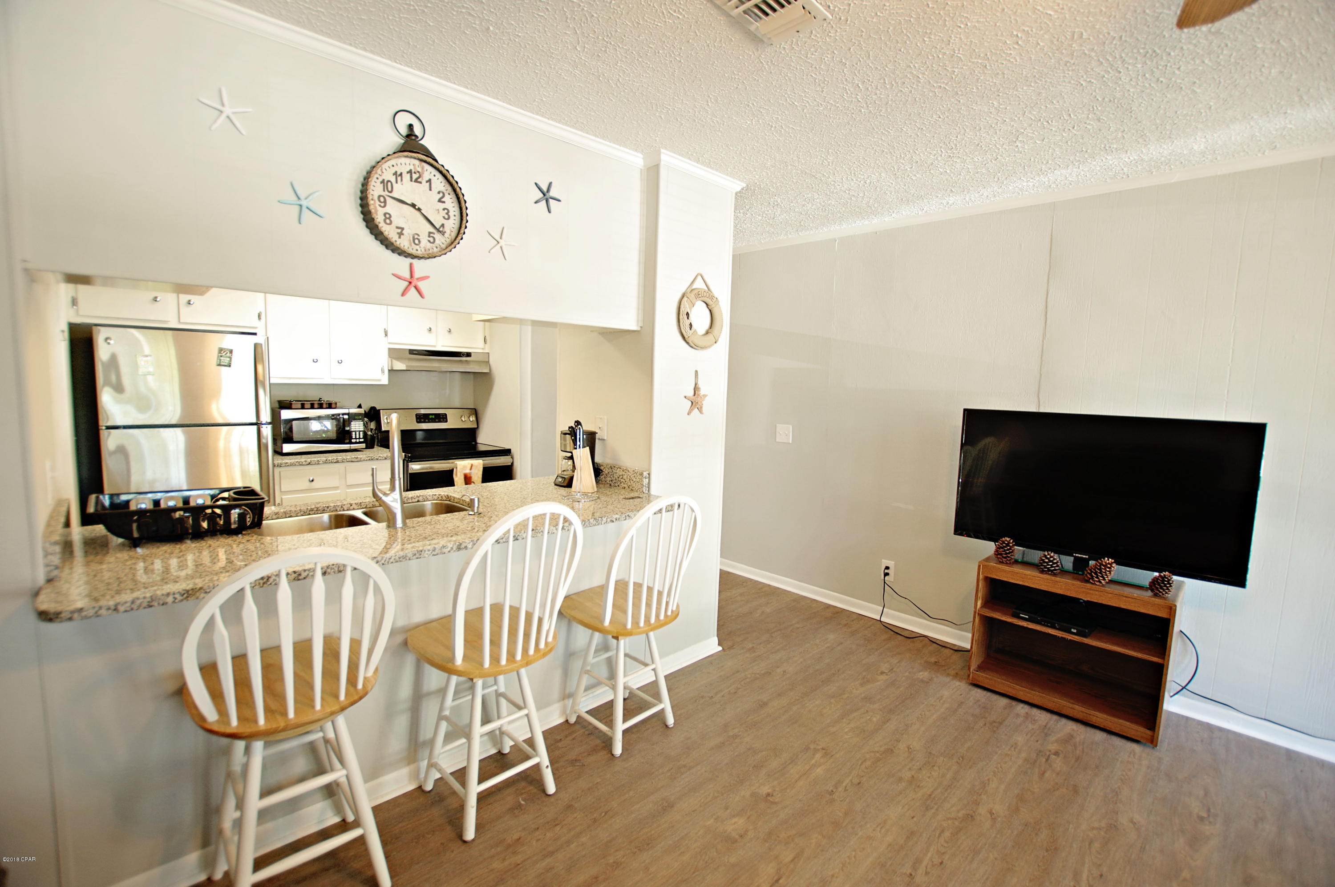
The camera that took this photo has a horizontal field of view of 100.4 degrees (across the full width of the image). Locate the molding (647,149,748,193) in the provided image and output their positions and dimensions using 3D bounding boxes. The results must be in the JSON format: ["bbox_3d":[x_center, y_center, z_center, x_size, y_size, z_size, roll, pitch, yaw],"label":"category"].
[{"bbox_3d":[0.128,-1.248,2.593,0.550,0.050,0.140,-5,9,-42],"label":"molding"}]

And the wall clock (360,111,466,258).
[{"bbox_3d":[-0.831,-0.851,1.837,0.327,0.462,0.070,-5,9,-42],"label":"wall clock"}]

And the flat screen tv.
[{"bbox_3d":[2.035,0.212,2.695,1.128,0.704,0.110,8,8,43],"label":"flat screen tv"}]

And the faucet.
[{"bbox_3d":[-1.022,0.083,2.004,0.115,0.390,0.240,-2,7,-29],"label":"faucet"}]

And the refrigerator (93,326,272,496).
[{"bbox_3d":[-2.790,0.188,3.285,0.703,1.644,0.740,-4,8,-41],"label":"refrigerator"}]

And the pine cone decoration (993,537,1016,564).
[{"bbox_3d":[1.686,0.533,2.768,0.098,0.118,0.098,8,8,43],"label":"pine cone decoration"}]

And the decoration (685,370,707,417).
[{"bbox_3d":[0.143,-0.248,2.728,0.160,0.218,0.028,-4,8,-41],"label":"decoration"}]

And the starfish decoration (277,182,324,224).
[{"bbox_3d":[-1.110,-0.726,1.686,0.113,0.116,0.018,-4,8,-41],"label":"starfish decoration"}]

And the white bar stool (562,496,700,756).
[{"bbox_3d":[-0.143,0.681,2.229,0.490,1.040,0.410,8,9,44],"label":"white bar stool"}]

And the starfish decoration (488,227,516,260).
[{"bbox_3d":[-0.625,-0.758,2.107,0.119,0.120,0.018,-4,8,-41],"label":"starfish decoration"}]

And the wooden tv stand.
[{"bbox_3d":[1.909,0.901,2.631,0.410,0.610,0.700,-5,9,-44],"label":"wooden tv stand"}]

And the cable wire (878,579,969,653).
[{"bbox_3d":[1.501,1.011,3.286,0.530,0.270,0.130,8,8,43],"label":"cable wire"}]

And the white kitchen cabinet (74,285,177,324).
[{"bbox_3d":[-2.977,-0.876,3.068,0.390,0.430,0.320,-5,9,-42],"label":"white kitchen cabinet"}]

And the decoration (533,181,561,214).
[{"bbox_3d":[-0.473,-0.980,2.210,0.114,0.118,0.018,-4,8,-41],"label":"decoration"}]

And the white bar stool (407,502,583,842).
[{"bbox_3d":[-0.554,0.695,1.856,0.500,1.080,0.420,7,9,41],"label":"white bar stool"}]

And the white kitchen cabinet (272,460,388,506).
[{"bbox_3d":[-2.249,0.538,3.697,0.620,0.870,0.600,-5,9,-42],"label":"white kitchen cabinet"}]

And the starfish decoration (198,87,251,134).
[{"bbox_3d":[-1.206,-0.913,1.520,0.118,0.118,0.020,-5,9,-42],"label":"starfish decoration"}]

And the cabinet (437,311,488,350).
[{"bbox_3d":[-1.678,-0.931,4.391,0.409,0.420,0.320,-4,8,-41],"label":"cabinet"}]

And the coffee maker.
[{"bbox_3d":[-0.448,0.071,2.810,0.215,0.280,0.160,-4,8,-43],"label":"coffee maker"}]

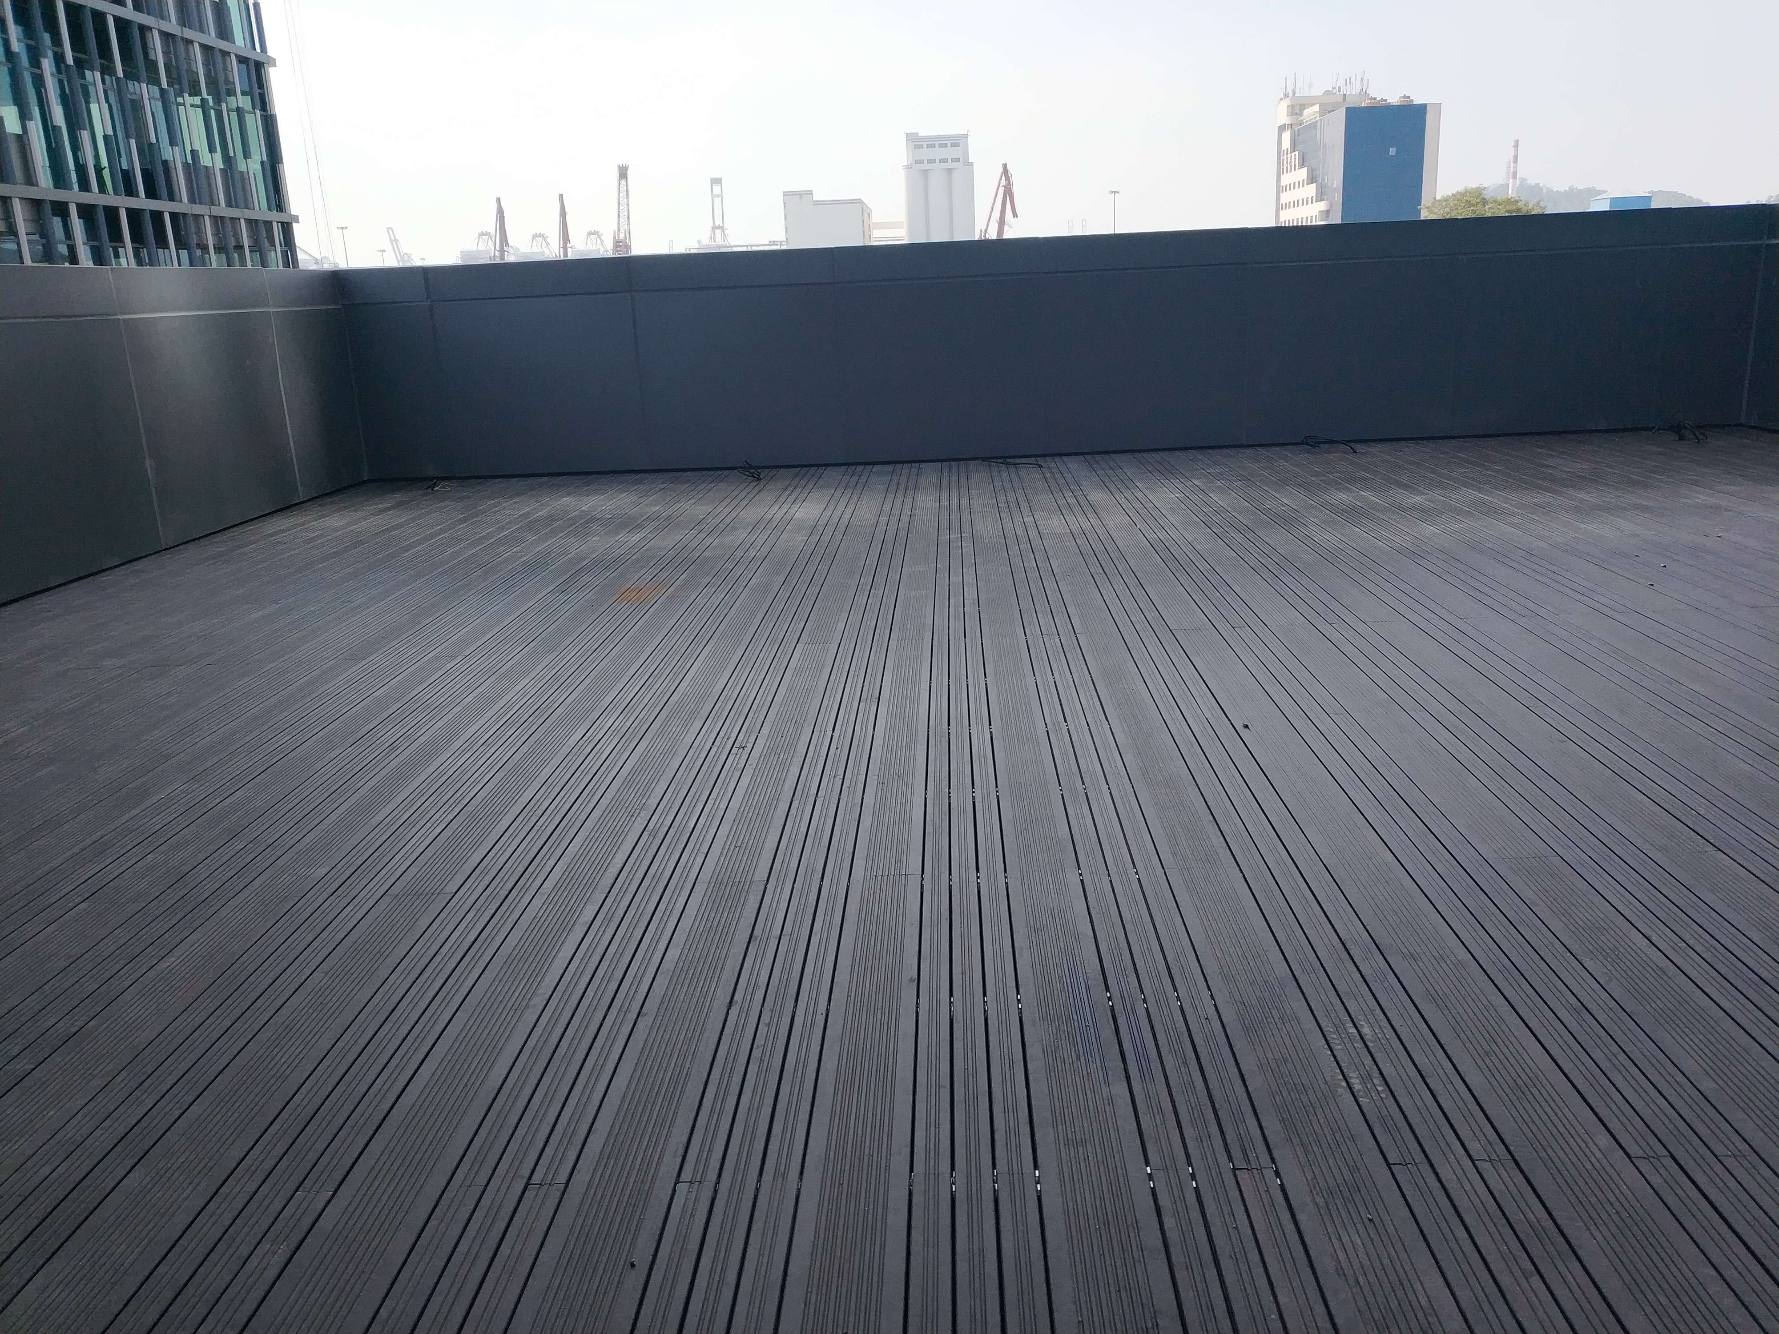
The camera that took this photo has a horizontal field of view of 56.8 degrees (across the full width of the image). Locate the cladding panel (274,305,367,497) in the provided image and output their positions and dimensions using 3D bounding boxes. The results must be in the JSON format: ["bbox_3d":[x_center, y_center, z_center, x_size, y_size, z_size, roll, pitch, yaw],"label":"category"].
[{"bbox_3d":[-3.775,-1.784,11.000,0.040,1.193,1.130,-2,13,2],"label":"cladding panel"}]

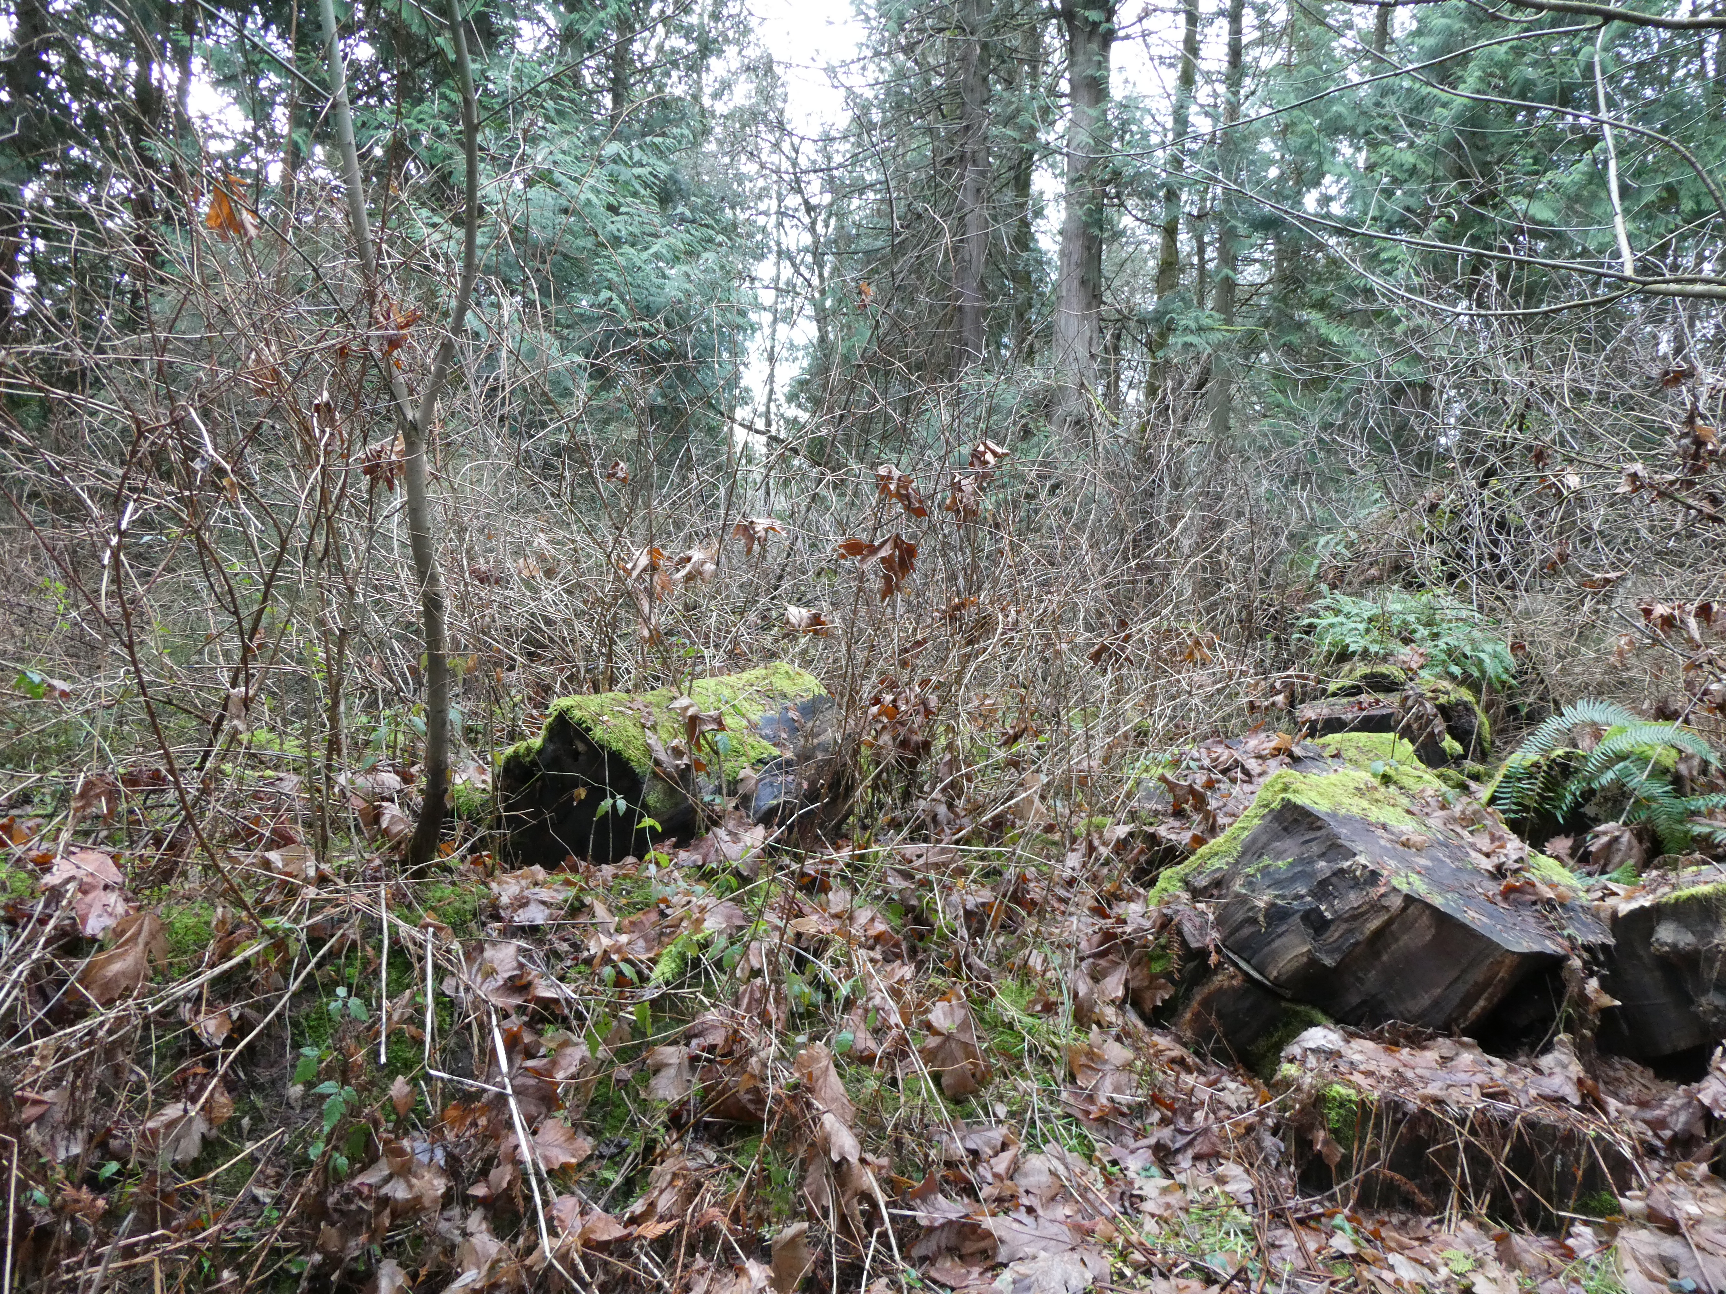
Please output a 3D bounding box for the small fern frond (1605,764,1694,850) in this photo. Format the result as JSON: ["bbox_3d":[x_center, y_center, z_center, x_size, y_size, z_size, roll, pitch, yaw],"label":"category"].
[{"bbox_3d":[2.463,0.503,3.750,0.250,0.260,0.160,3,6,30],"label":"small fern frond"}]

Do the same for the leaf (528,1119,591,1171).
[{"bbox_3d":[-0.621,1.020,2.450,0.130,0.110,0.050,-1,-40,-11],"label":"leaf"}]

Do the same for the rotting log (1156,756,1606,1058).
[{"bbox_3d":[1.451,0.707,3.420,1.060,0.620,0.680,2,5,18],"label":"rotting log"}]

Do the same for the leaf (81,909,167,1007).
[{"bbox_3d":[-1.700,0.714,2.750,0.190,0.200,0.080,-3,-29,-30],"label":"leaf"}]

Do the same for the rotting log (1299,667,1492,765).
[{"bbox_3d":[2.053,0.259,4.550,0.600,0.320,0.420,2,5,23],"label":"rotting log"}]

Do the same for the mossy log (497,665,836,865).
[{"bbox_3d":[-0.710,0.409,4.300,0.580,0.540,0.980,4,6,41],"label":"mossy log"}]

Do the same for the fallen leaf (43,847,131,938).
[{"bbox_3d":[-1.932,0.611,2.980,0.200,0.220,0.070,-3,-39,-30],"label":"fallen leaf"}]

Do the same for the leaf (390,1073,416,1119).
[{"bbox_3d":[-0.961,0.938,2.500,0.050,0.090,0.035,-2,-5,-19],"label":"leaf"}]

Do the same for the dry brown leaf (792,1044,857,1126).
[{"bbox_3d":[-0.085,0.969,2.650,0.130,0.175,0.070,0,-25,0],"label":"dry brown leaf"}]

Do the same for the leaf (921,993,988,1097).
[{"bbox_3d":[0.217,0.949,2.850,0.150,0.250,0.070,0,-30,0],"label":"leaf"}]

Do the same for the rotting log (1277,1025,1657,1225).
[{"bbox_3d":[1.374,1.095,2.780,0.770,0.280,0.400,1,5,13],"label":"rotting log"}]

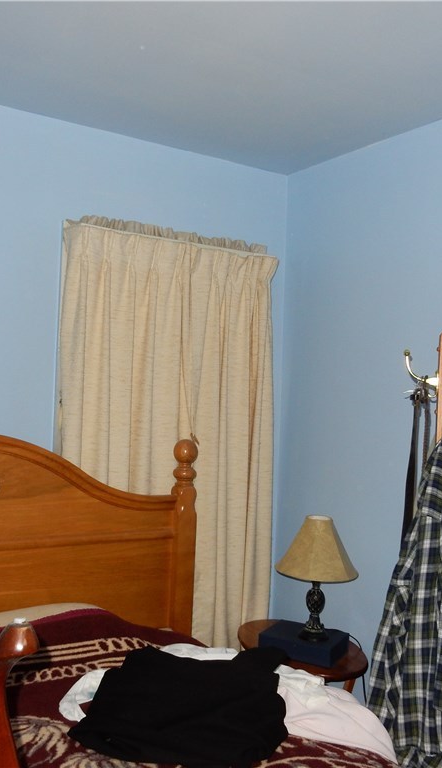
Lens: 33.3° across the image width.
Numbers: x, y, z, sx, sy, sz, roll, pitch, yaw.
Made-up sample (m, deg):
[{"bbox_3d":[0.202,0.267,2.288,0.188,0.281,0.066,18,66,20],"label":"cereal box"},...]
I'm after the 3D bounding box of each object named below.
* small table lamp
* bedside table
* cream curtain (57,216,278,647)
[{"bbox_3d":[0.302,0.620,2.375,0.266,0.393,0.266,2,-1,0],"label":"small table lamp"},{"bbox_3d":[0.252,1.195,2.453,0.360,0.660,0.560,2,-1,-28],"label":"bedside table"},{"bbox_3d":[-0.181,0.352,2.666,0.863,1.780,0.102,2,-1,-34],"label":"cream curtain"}]

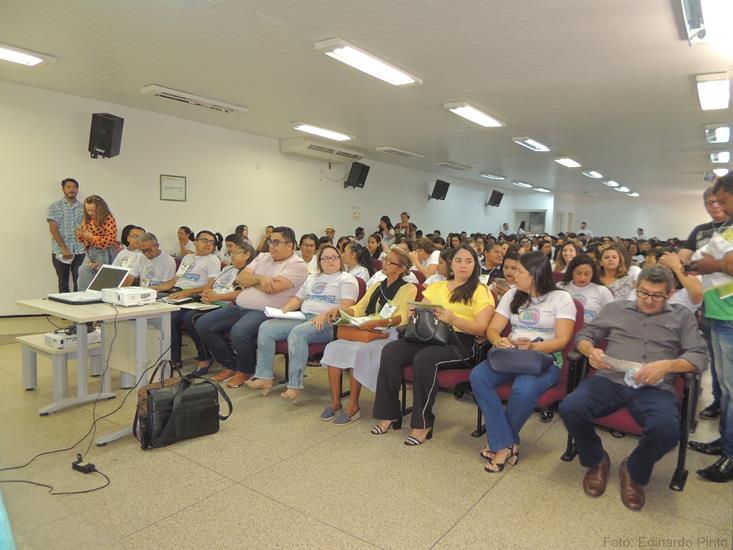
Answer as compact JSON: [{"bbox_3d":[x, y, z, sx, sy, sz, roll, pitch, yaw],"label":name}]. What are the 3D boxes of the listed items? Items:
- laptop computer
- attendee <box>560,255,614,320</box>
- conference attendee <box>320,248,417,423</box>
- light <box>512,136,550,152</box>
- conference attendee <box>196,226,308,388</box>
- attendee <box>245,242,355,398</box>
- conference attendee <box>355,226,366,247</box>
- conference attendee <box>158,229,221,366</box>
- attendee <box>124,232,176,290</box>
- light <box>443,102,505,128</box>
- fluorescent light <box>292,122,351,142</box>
[{"bbox_3d":[-1.888,0.061,3.490,0.360,0.230,0.370,7,7,35],"label":"laptop computer"},{"bbox_3d":[1.613,0.425,3.893,0.500,1.180,0.780,6,7,38],"label":"attendee"},{"bbox_3d":[0.013,0.391,3.791,0.630,1.180,0.840,7,8,44],"label":"conference attendee"},{"bbox_3d":[2.620,-2.021,8.012,0.245,0.065,1.270,5,6,36],"label":"light"},{"bbox_3d":[-0.882,0.228,4.192,0.590,1.250,0.880,7,7,40],"label":"conference attendee"},{"bbox_3d":[-0.495,0.340,4.207,0.530,1.170,0.900,7,7,41],"label":"attendee"},{"bbox_3d":[-0.131,-0.224,9.510,0.500,1.280,0.700,1,6,-18],"label":"conference attendee"},{"bbox_3d":[-1.751,0.169,5.100,0.540,1.220,0.860,7,7,35],"label":"conference attendee"},{"bbox_3d":[-2.292,0.172,5.375,0.540,1.200,0.780,5,6,36],"label":"attendee"},{"bbox_3d":[1.337,-1.905,6.188,0.245,0.065,1.270,5,6,36],"label":"light"},{"bbox_3d":[-0.685,-2.255,8.125,0.240,0.065,1.320,5,7,35],"label":"fluorescent light"}]

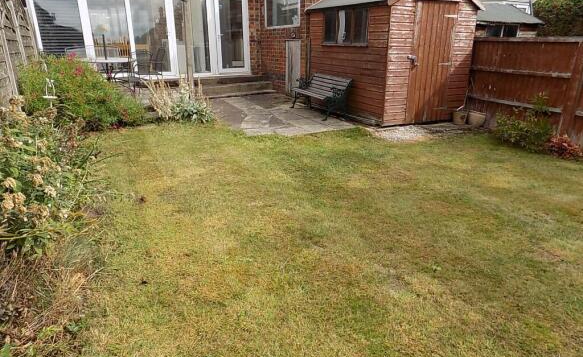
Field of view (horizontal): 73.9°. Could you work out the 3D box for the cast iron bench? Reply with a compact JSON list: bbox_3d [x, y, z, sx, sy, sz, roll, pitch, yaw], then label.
[{"bbox_3d":[0.499,-1.500,6.957,0.564,0.668,1.239,-9,22,-25],"label":"cast iron bench"}]

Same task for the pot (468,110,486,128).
[{"bbox_3d":[3.019,-0.964,6.322,0.254,0.239,0.254,0,20,0],"label":"pot"}]

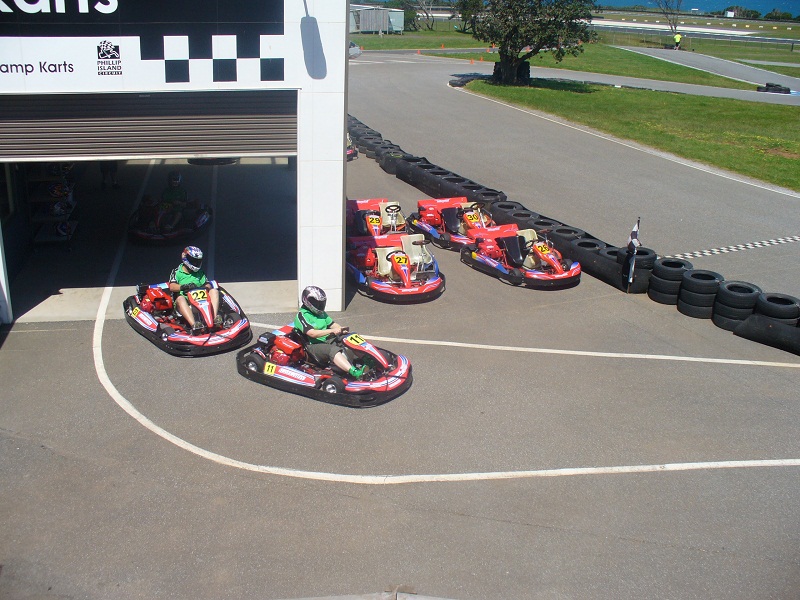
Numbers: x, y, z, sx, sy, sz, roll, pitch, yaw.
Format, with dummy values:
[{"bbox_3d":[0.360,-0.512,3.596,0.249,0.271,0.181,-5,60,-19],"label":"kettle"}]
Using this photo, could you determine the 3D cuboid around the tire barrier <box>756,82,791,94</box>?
[{"bbox_3d":[19.589,-11.060,44.800,1.700,0.420,0.650,12,22,24],"label":"tire barrier"}]

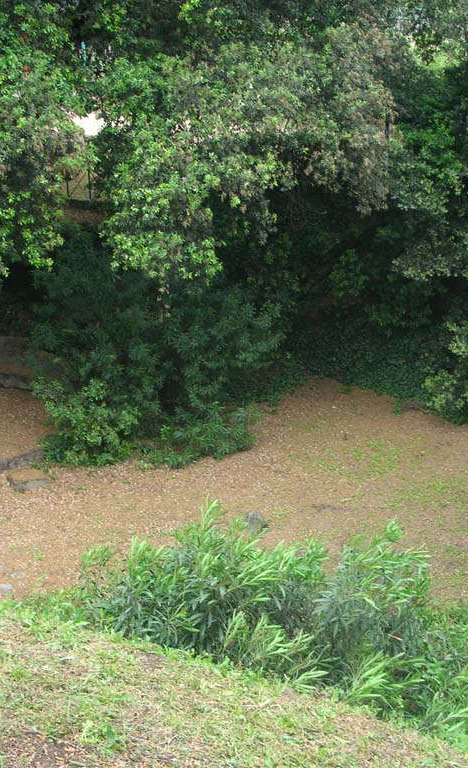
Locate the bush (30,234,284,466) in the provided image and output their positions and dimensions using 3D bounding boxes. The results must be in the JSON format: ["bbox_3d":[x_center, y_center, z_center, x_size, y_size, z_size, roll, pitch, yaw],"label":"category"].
[{"bbox_3d":[-1.730,-1.085,24.815,5.562,4.635,4.120,0,20,0],"label":"bush"}]

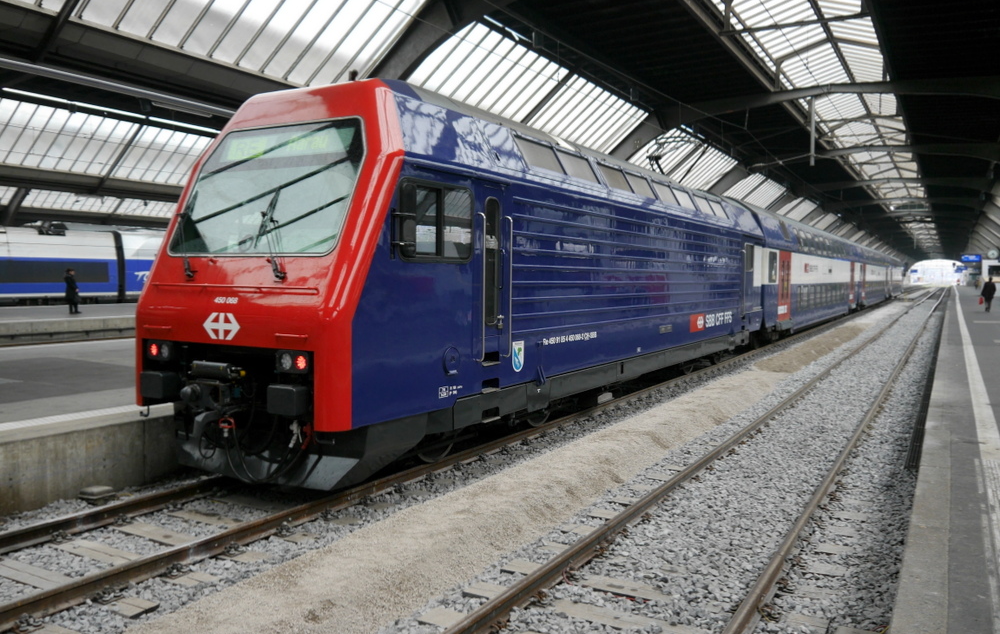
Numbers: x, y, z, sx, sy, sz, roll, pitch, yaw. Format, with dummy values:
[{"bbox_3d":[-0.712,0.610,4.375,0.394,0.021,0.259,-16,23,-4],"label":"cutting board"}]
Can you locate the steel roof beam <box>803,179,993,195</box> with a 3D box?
[{"bbox_3d":[27.159,-9.057,56.068,11.900,0.700,0.350,2,3,29],"label":"steel roof beam"}]

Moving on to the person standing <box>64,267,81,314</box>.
[{"bbox_3d":[-16.314,-0.969,30.879,0.500,1.710,0.500,0,3,-20],"label":"person standing"}]

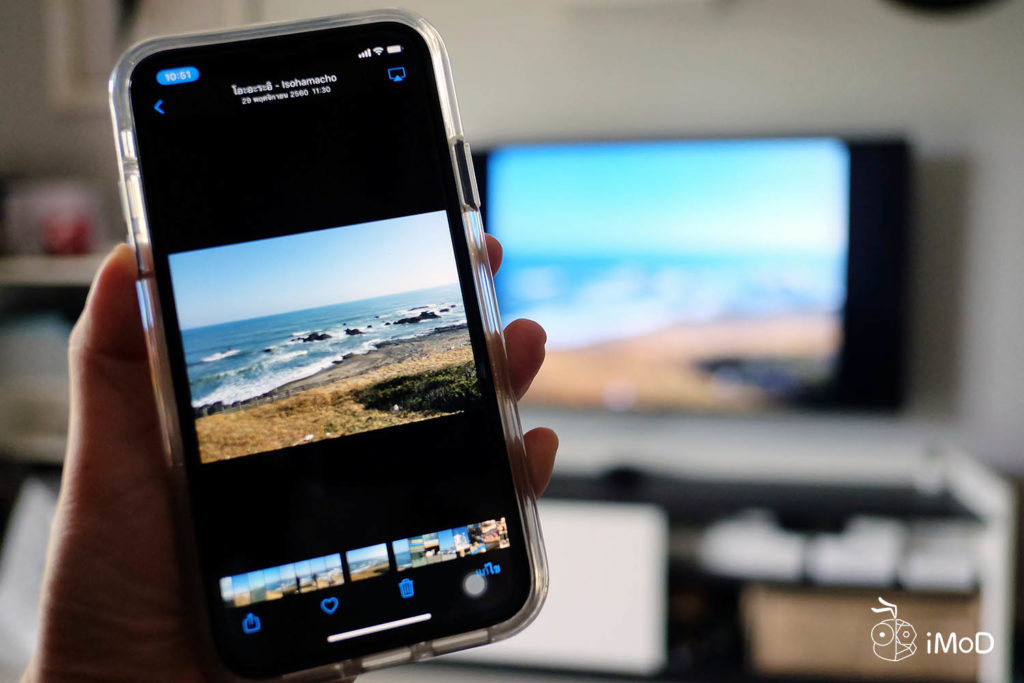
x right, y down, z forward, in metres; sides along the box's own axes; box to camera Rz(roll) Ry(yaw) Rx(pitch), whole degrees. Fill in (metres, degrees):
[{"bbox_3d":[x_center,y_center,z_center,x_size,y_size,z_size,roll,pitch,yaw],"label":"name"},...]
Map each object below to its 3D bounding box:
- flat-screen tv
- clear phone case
[{"bbox_3d":[0.345,-0.148,1.802,1.100,0.617,0.060,0,3,6],"label":"flat-screen tv"},{"bbox_3d":[-0.044,-0.001,0.191,0.080,0.158,0.012,-10,-4,-7],"label":"clear phone case"}]

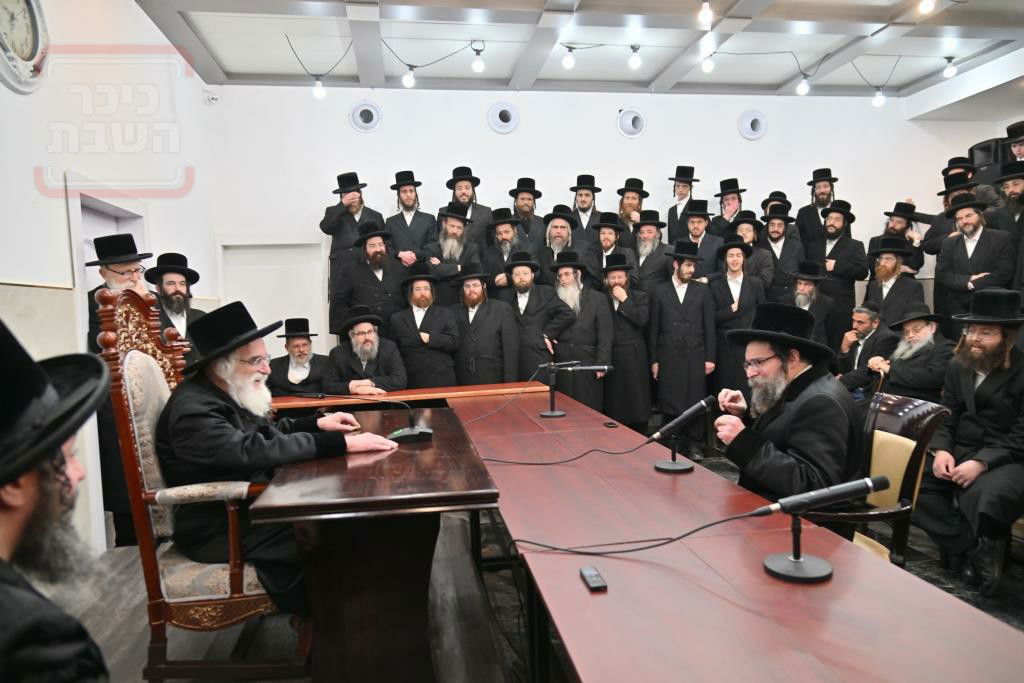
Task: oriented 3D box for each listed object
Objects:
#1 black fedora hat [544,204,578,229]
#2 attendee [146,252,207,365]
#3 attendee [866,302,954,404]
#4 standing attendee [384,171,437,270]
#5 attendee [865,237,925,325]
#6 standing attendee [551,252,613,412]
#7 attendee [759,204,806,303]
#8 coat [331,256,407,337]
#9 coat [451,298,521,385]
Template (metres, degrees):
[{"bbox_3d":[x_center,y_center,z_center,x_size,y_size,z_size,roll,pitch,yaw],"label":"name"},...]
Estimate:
[{"bbox_3d":[0.482,-1.218,6.650,0.340,0.150,0.360,9,-4,4],"label":"black fedora hat"},{"bbox_3d":[-2.057,0.312,4.250,0.550,1.725,0.380,-4,3,-37],"label":"attendee"},{"bbox_3d":[2.560,0.399,4.408,0.800,1.280,0.580,-3,3,-25],"label":"attendee"},{"bbox_3d":[-1.026,-0.821,6.900,0.530,1.835,0.380,-2,3,-6],"label":"standing attendee"},{"bbox_3d":[3.298,0.024,5.870,0.340,1.830,0.520,-4,4,-41],"label":"attendee"},{"bbox_3d":[0.605,0.118,6.043,0.560,1.802,0.450,0,3,30],"label":"standing attendee"},{"bbox_3d":[2.793,-0.516,7.044,0.520,1.760,0.340,-1,3,22],"label":"attendee"},{"bbox_3d":[-1.285,-0.195,6.279,0.640,1.150,0.400,-3,3,-23],"label":"coat"},{"bbox_3d":[-0.221,0.193,5.978,0.580,1.120,0.360,-1,3,14],"label":"coat"}]

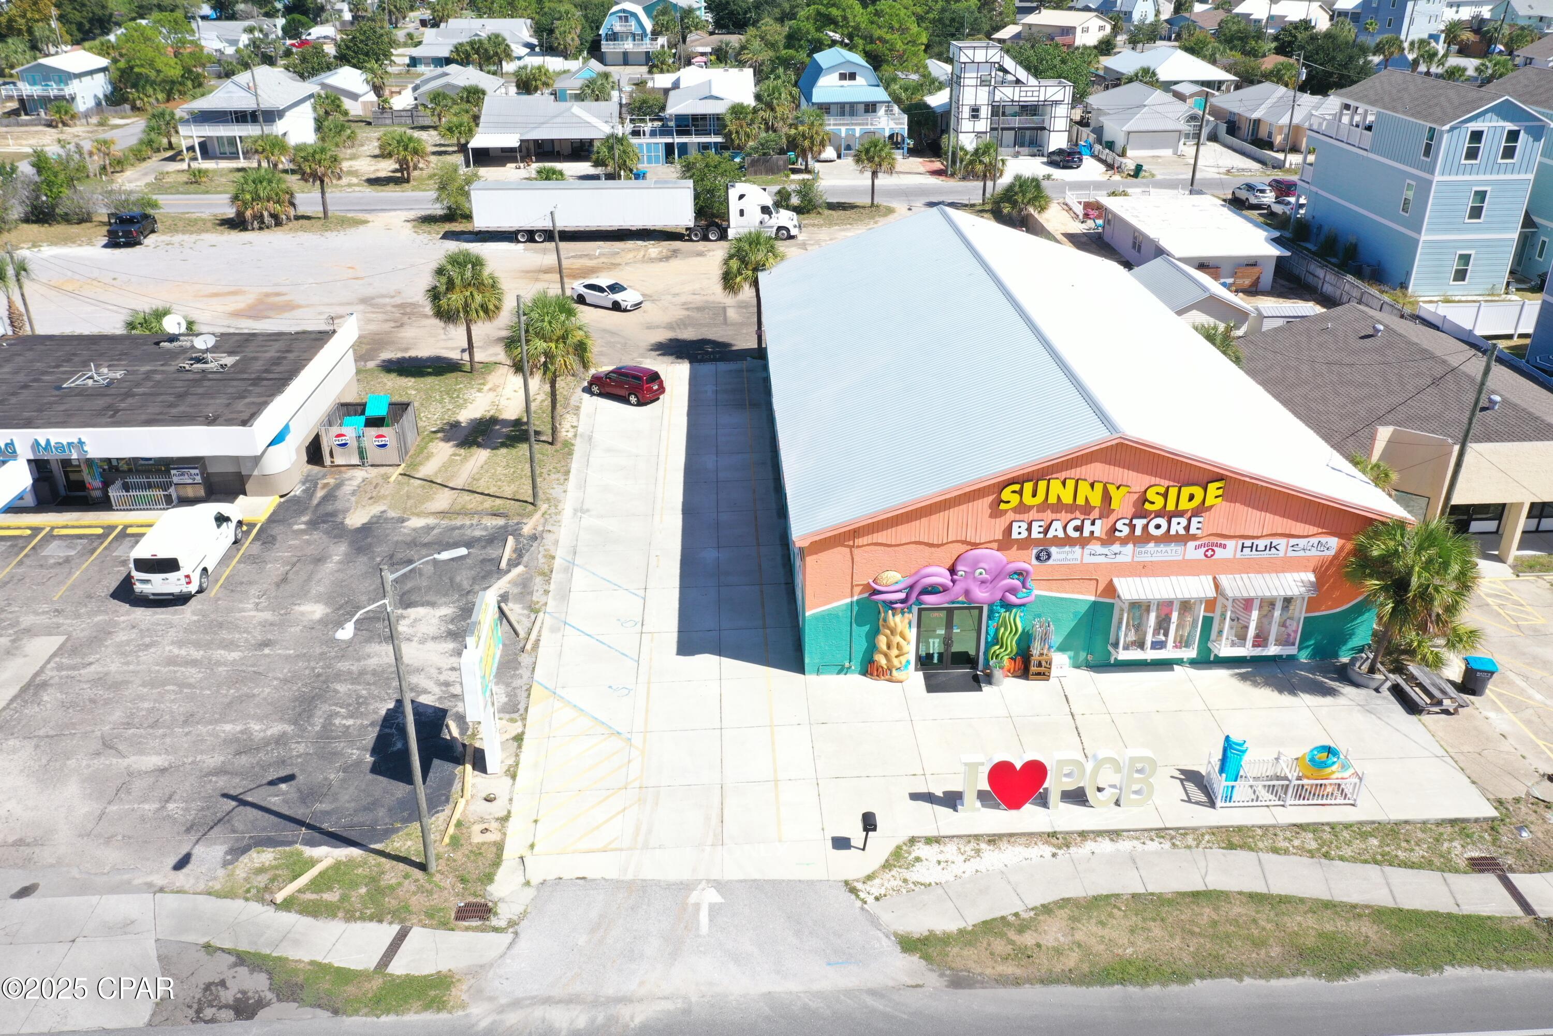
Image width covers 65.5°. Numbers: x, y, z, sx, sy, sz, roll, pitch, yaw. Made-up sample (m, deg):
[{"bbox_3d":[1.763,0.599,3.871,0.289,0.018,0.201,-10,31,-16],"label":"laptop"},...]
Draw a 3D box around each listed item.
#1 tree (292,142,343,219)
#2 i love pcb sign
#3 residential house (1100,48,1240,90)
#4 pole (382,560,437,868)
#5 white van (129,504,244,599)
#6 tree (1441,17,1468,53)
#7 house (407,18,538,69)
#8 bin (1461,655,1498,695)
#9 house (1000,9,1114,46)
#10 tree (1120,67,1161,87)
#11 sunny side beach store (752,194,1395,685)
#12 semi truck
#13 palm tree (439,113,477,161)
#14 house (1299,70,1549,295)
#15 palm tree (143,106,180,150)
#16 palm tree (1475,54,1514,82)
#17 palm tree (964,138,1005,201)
[{"bbox_3d":[-35.784,-26.339,94.714,3.800,5.850,3.800,-2,27,-2],"label":"tree"},{"bbox_3d":[7.539,7.093,32.548,5.260,1.680,0.360,-1,27,-2],"label":"i love pcb sign"},{"bbox_3d":[50.794,-58.106,156.876,12.200,5.600,18.800,-2,27,-3],"label":"residential house"},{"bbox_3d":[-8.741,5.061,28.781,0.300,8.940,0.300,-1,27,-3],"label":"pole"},{"bbox_3d":[-21.941,0.957,45.048,2.050,2.150,6.100,-2,27,-3],"label":"white van"},{"bbox_3d":[108.415,-77.065,193.631,4.600,5.800,4.600,-2,27,-2],"label":"tree"},{"bbox_3d":[-47.300,-75.966,194.016,17.500,5.800,26.000,0,27,0],"label":"house"},{"bbox_3d":[21.843,4.986,37.596,0.800,1.080,0.680,3,27,7],"label":"bin"},{"bbox_3d":[47.298,-79.949,199.109,8.200,6.900,12.300,-21,33,-35],"label":"house"},{"bbox_3d":[44.290,-51.744,146.711,4.870,5.270,4.870,-1,27,-2],"label":"tree"},{"bbox_3d":[9.268,-5.356,50.304,19.100,8.300,29.669,-2,27,-2],"label":"sunny side beach store"},{"bbox_3d":[-10.244,-22.830,89.964,24.000,4.080,2.650,0,27,0],"label":"semi truck"},{"bbox_3d":[-32.324,-38.844,122.056,3.700,4.100,3.700,-1,27,0],"label":"palm tree"},{"bbox_3d":[42.290,-23.314,81.051,6.800,11.600,18.000,-2,27,-2],"label":"house"},{"bbox_3d":[-63.017,-40.051,124.158,3.730,4.240,3.730,-2,27,-2],"label":"palm tree"},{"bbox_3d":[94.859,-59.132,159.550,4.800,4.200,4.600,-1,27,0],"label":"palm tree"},{"bbox_3d":[16.998,-28.128,98.068,3.400,5.300,3.400,-2,27,-2],"label":"palm tree"}]

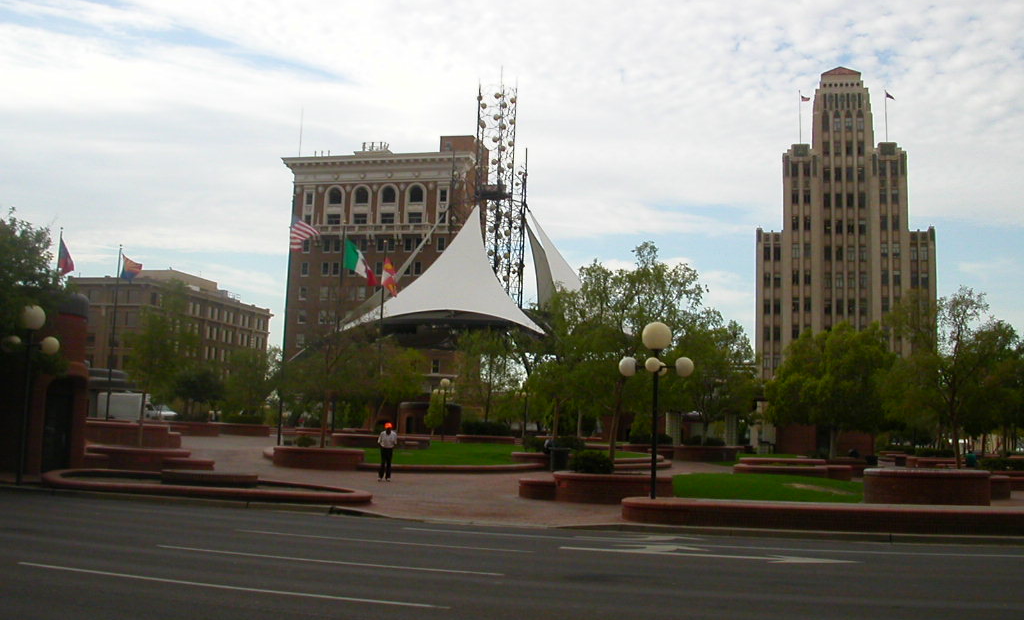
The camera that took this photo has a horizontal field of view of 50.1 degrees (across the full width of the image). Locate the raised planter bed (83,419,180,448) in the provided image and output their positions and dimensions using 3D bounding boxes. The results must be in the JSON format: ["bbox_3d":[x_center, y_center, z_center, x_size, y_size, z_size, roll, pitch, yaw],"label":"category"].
[{"bbox_3d":[-17.001,5.570,49.000,4.143,1.033,2.500,5,-8,-19],"label":"raised planter bed"}]

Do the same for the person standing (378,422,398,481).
[{"bbox_3d":[-3.722,4.278,33.000,0.508,1.736,0.400,3,-7,-6],"label":"person standing"}]

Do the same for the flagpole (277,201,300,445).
[{"bbox_3d":[-10.508,0.746,51.000,0.200,11.800,0.200,0,-7,15],"label":"flagpole"}]

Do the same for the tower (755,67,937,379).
[{"bbox_3d":[45.493,-6.636,151.258,22.300,55.600,21.500,0,-7,15],"label":"tower"}]

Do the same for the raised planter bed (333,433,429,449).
[{"bbox_3d":[-6.260,6.284,52.500,4.400,0.700,2.200,0,-7,15],"label":"raised planter bed"}]

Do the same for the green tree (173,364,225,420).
[{"bbox_3d":[-23.487,6.406,82.000,3.900,4.700,3.900,0,-7,15],"label":"green tree"}]

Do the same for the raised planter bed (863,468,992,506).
[{"bbox_3d":[9.375,4.028,24.857,2.600,0.850,2.100,0,-7,15],"label":"raised planter bed"}]

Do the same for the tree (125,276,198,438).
[{"bbox_3d":[-13.606,2.076,42.365,2.900,6.460,2.900,0,-7,15],"label":"tree"}]

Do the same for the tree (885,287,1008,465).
[{"bbox_3d":[13.050,2.110,33.000,3.600,5.142,3.600,-1,-8,22],"label":"tree"}]

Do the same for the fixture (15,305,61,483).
[{"bbox_3d":[-10.994,1.907,24.814,1.550,4.050,1.550,0,-7,15],"label":"fixture"}]

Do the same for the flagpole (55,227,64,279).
[{"bbox_3d":[-25.092,1.222,59.813,0.150,11.600,0.150,0,-7,15],"label":"flagpole"}]

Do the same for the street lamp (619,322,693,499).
[{"bbox_3d":[2.802,1.961,21.300,1.400,3.450,1.400,0,-7,15],"label":"street lamp"}]

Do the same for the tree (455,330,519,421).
[{"bbox_3d":[-1.827,5.141,82.000,4.800,6.887,4.800,2,-7,-1],"label":"tree"}]

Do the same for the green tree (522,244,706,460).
[{"bbox_3d":[2.728,1.227,28.844,4.700,6.050,4.500,0,-7,15],"label":"green tree"}]

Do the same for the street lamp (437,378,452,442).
[{"bbox_3d":[-4.494,6.628,72.079,1.500,4.170,1.500,0,-7,15],"label":"street lamp"}]

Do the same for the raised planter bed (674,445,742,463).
[{"bbox_3d":[10.238,7.498,57.101,3.300,0.770,2.200,0,-7,15],"label":"raised planter bed"}]

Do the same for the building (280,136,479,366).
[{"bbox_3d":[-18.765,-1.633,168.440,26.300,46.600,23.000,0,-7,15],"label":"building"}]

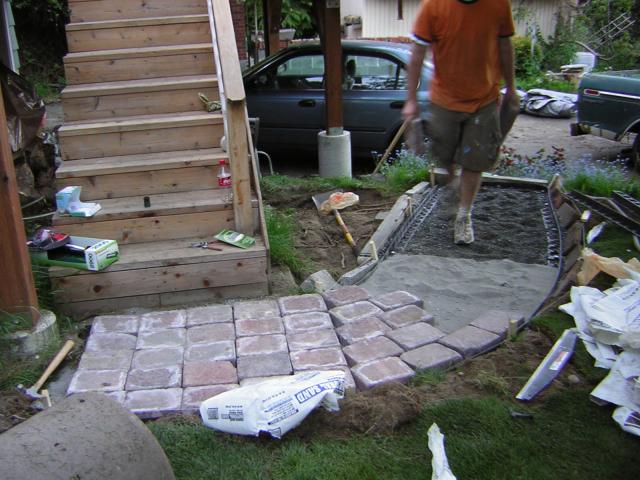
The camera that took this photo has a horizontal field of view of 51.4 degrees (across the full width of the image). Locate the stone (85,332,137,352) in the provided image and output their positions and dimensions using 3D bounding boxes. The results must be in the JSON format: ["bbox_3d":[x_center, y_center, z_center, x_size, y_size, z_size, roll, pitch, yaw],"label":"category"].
[{"bbox_3d":[-0.963,0.507,3.115,0.230,0.060,0.164,-2,20,0],"label":"stone"}]

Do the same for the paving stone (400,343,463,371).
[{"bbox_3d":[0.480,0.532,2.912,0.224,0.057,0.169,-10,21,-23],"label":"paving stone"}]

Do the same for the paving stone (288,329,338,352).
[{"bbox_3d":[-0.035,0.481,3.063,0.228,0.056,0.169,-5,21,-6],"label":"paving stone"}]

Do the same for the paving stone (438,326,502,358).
[{"bbox_3d":[0.677,0.478,3.046,0.224,0.057,0.169,-16,24,-34],"label":"paving stone"}]

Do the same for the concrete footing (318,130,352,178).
[{"bbox_3d":[0.144,-0.780,6.147,0.295,0.397,0.295,-5,20,-8],"label":"concrete footing"}]

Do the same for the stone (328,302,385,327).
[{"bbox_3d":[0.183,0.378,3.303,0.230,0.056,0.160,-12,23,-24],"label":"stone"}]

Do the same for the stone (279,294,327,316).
[{"bbox_3d":[-0.086,0.362,3.437,0.224,0.057,0.169,-5,20,-8],"label":"stone"}]

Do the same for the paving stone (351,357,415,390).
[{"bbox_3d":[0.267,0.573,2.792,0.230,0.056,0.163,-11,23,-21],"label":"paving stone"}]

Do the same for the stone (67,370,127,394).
[{"bbox_3d":[-0.915,0.621,2.801,0.226,0.060,0.171,-3,20,-3],"label":"stone"}]

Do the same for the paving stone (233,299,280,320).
[{"bbox_3d":[-0.313,0.384,3.377,0.228,0.060,0.176,-4,20,-6],"label":"paving stone"}]

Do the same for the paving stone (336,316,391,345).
[{"bbox_3d":[0.208,0.450,3.142,0.227,0.060,0.162,-12,23,-25],"label":"paving stone"}]

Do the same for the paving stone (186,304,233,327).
[{"bbox_3d":[-0.544,0.410,3.331,0.229,0.060,0.176,-5,20,-8],"label":"paving stone"}]

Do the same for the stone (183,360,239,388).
[{"bbox_3d":[-0.463,0.592,2.825,0.224,0.057,0.169,-4,20,-7],"label":"stone"}]

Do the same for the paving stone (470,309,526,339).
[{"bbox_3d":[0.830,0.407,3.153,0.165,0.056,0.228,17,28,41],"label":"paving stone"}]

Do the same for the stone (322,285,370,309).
[{"bbox_3d":[0.145,0.323,3.526,0.224,0.057,0.169,-9,21,-20],"label":"stone"}]

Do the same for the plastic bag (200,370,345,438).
[{"bbox_3d":[-0.187,0.626,2.565,0.540,0.130,0.250,-6,21,-10],"label":"plastic bag"}]

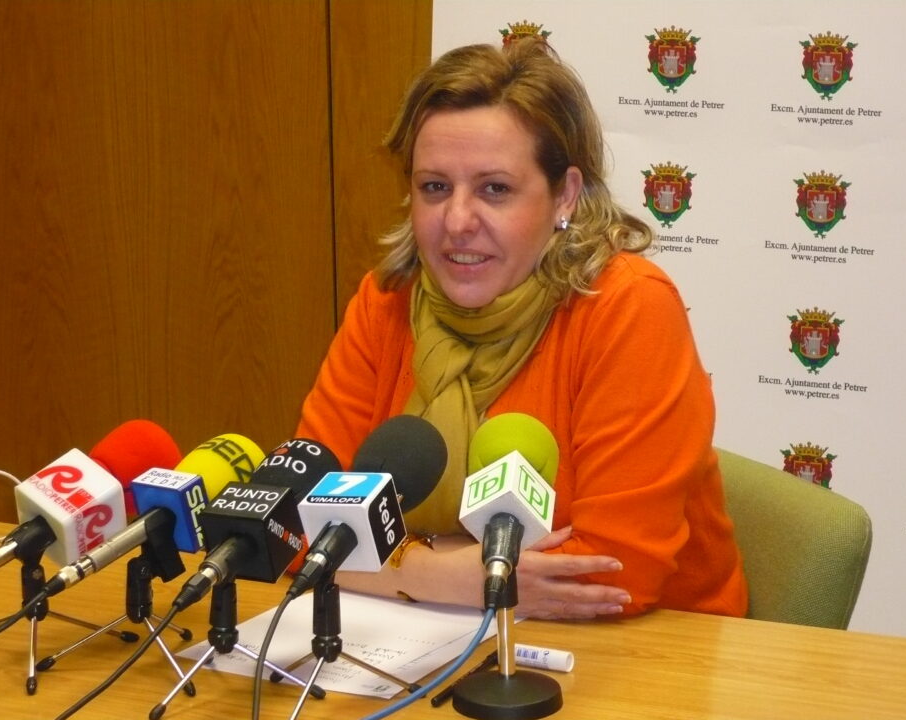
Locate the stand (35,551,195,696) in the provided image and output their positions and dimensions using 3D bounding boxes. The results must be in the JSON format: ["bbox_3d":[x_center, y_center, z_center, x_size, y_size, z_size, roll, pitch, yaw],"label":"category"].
[{"bbox_3d":[-0.293,0.206,2.323,0.138,0.125,0.157,-2,13,-3],"label":"stand"}]

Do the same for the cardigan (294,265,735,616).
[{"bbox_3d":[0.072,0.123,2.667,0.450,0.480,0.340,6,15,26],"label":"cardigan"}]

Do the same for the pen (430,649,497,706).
[{"bbox_3d":[0.015,0.268,2.293,0.011,0.011,0.143,5,14,24],"label":"pen"}]

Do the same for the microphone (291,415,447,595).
[{"bbox_3d":[-0.079,0.131,2.270,0.077,0.077,0.268,0,28,23],"label":"microphone"}]

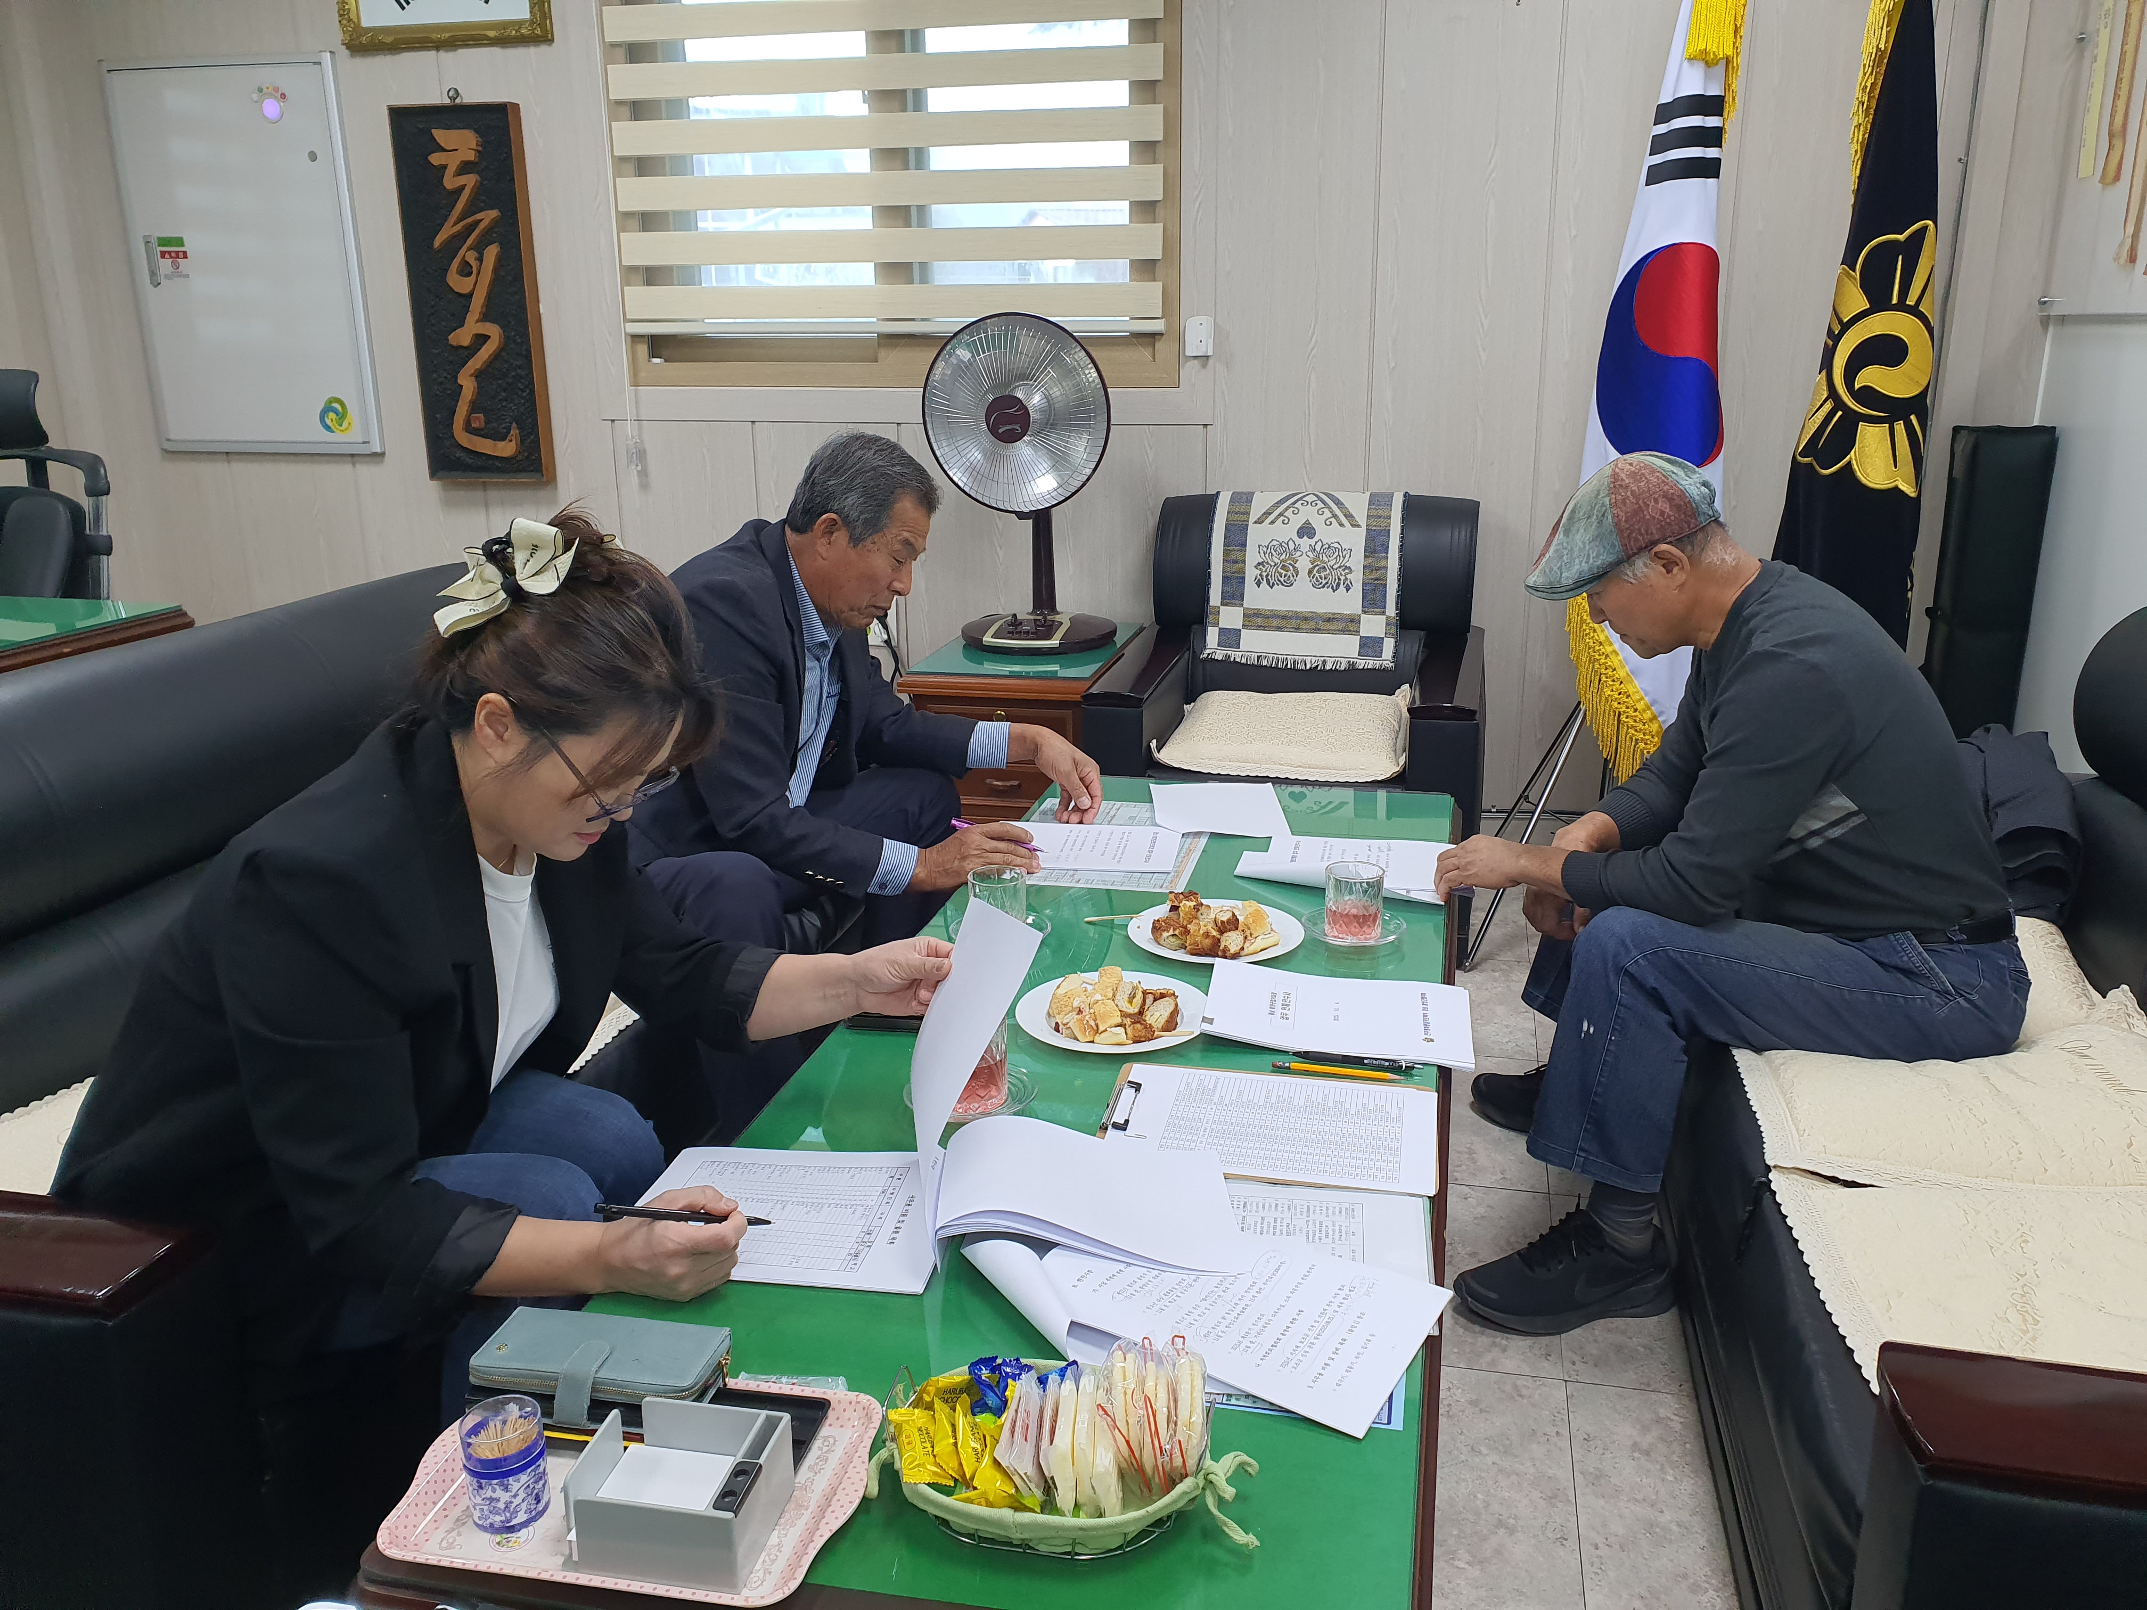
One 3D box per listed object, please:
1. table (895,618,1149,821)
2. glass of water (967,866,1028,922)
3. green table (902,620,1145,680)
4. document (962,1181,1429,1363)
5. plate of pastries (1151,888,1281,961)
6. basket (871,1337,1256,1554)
[{"bbox_3d":[-0.094,-0.149,4.027,0.460,0.490,0.740,3,17,12],"label":"table"},{"bbox_3d":[-0.098,0.128,2.031,0.075,0.080,0.075,3,17,12],"label":"glass of water"},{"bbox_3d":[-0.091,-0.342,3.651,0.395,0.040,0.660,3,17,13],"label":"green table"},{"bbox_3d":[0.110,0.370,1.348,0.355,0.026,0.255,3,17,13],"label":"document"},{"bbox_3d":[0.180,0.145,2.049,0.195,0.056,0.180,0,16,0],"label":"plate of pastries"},{"bbox_3d":[-0.002,0.404,1.065,0.235,0.120,0.155,1,17,5],"label":"basket"}]

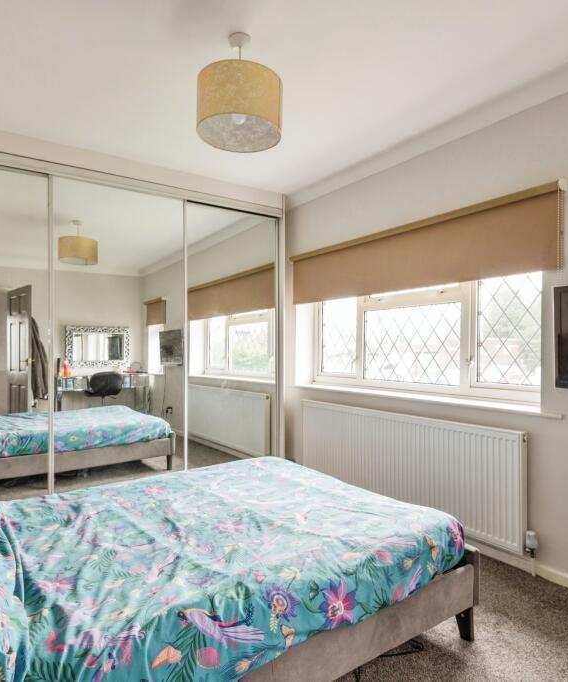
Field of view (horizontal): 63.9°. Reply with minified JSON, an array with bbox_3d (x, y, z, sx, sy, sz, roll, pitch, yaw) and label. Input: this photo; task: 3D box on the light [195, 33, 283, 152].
[{"bbox_3d":[-0.184,-1.059,1.893,0.350,0.406,0.350,-1,-1,0],"label":"light"}]

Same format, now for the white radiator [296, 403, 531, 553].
[{"bbox_3d":[0.678,0.763,2.979,0.067,0.600,1.800,0,-1,-34],"label":"white radiator"}]

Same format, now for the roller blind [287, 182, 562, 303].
[{"bbox_3d":[0.684,-0.527,3.028,0.065,0.410,2.170,0,-1,-34],"label":"roller blind"}]

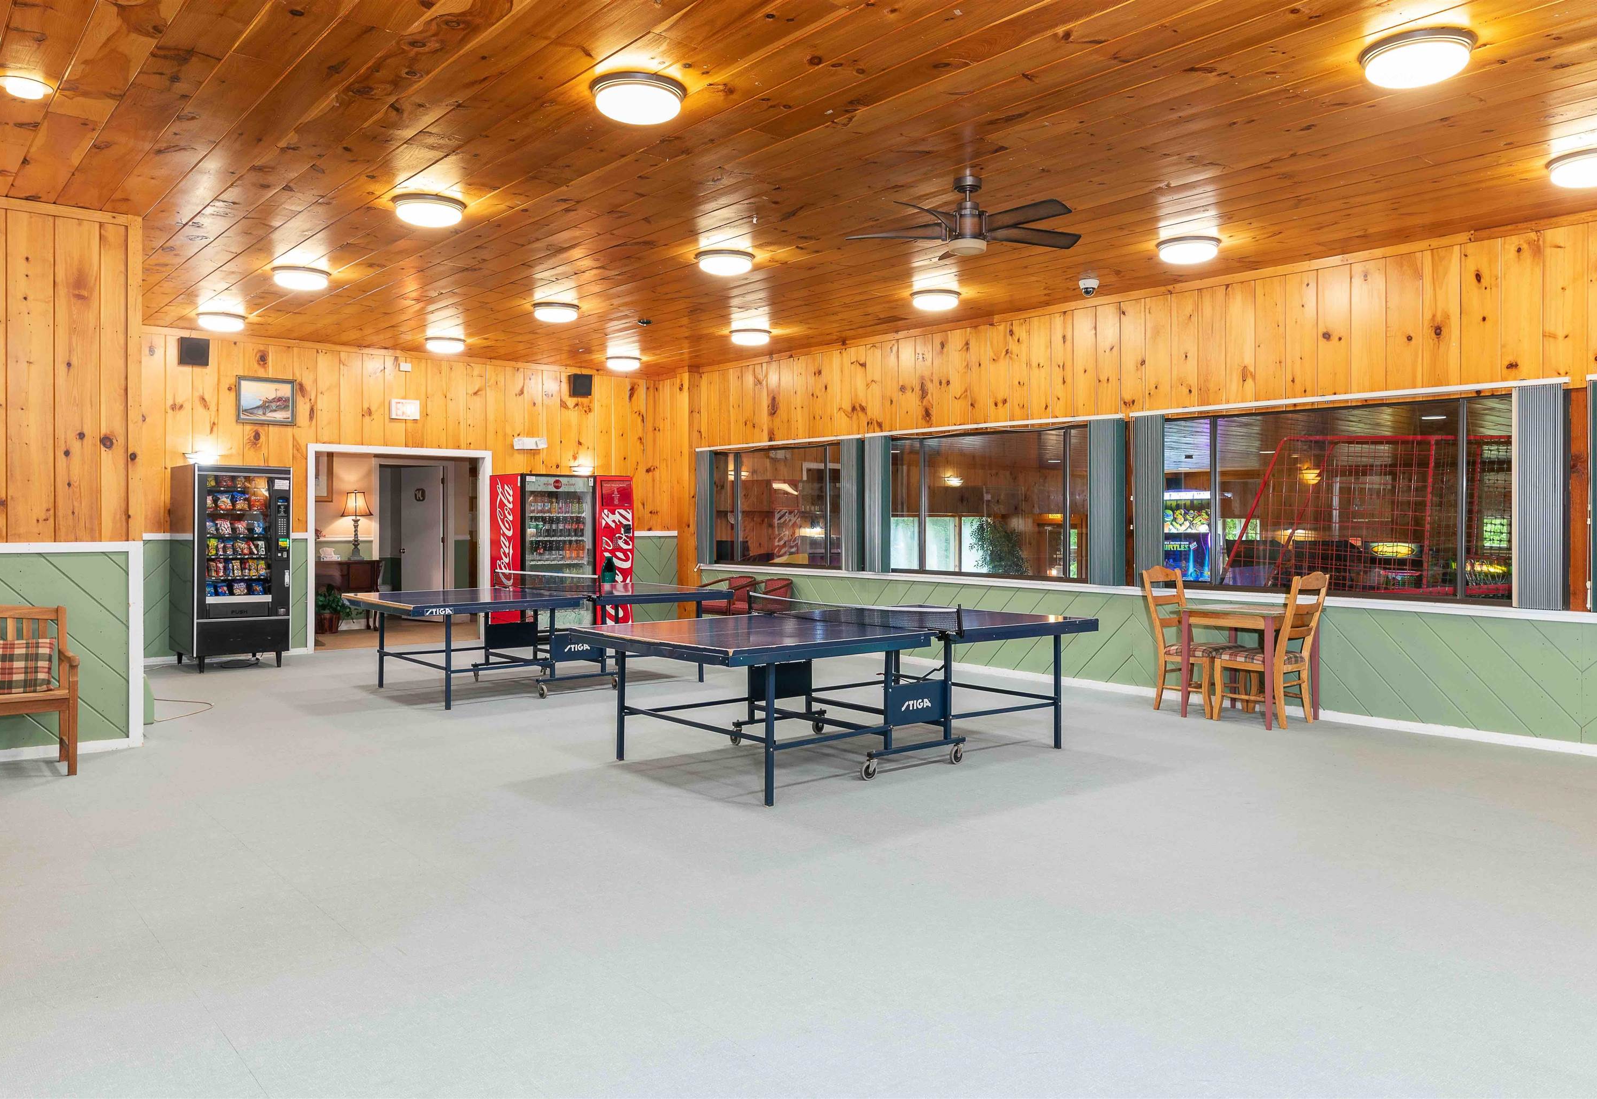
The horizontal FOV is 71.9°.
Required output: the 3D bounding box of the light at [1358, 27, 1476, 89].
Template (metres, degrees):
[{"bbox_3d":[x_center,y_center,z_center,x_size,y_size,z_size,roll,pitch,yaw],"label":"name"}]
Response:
[{"bbox_3d":[2.342,-1.848,4.173,0.400,0.094,0.400,-1,2,-41],"label":"light"}]

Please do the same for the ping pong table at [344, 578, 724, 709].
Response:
[{"bbox_3d":[-2.089,0.679,9.051,2.740,0.880,1.680,-1,2,-40],"label":"ping pong table"}]

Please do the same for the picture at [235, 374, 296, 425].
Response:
[{"bbox_3d":[-5.223,-1.460,10.825,0.537,0.456,0.030,-1,2,-41],"label":"picture"}]

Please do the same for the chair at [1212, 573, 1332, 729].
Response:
[{"bbox_3d":[3.200,0.662,7.450,0.480,1.020,0.580,-1,2,-40],"label":"chair"}]

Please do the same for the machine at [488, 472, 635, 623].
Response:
[{"bbox_3d":[-2.640,0.108,12.373,1.360,1.835,0.820,-1,2,-41],"label":"machine"}]

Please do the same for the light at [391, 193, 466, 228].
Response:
[{"bbox_3d":[-2.103,-1.927,6.288,0.400,0.090,0.400,0,1,0],"label":"light"}]

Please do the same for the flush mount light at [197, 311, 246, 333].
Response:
[{"bbox_3d":[-5.094,-2.010,9.730,0.400,0.094,0.400,-1,2,-41],"label":"flush mount light"}]

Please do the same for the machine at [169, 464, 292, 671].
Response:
[{"bbox_3d":[-5.255,0.161,10.235,0.810,1.840,0.930,-1,2,-40],"label":"machine"}]

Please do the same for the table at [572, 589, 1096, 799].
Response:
[{"bbox_3d":[0.274,0.748,6.396,2.740,0.880,1.680,-1,2,-39],"label":"table"}]

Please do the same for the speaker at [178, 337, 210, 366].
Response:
[{"bbox_3d":[-5.710,-1.860,10.411,0.250,0.250,0.130,-1,2,-40],"label":"speaker"}]

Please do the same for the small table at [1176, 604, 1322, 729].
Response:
[{"bbox_3d":[3.091,0.788,7.561,0.730,0.757,0.780,-1,2,-41],"label":"small table"}]

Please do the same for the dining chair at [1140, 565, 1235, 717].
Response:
[{"bbox_3d":[2.841,0.642,7.902,0.470,1.030,0.590,-1,2,-41],"label":"dining chair"}]

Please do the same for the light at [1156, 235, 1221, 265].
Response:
[{"bbox_3d":[2.522,-1.932,7.114,0.400,0.090,0.400,0,1,0],"label":"light"}]

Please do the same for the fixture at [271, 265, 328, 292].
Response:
[{"bbox_3d":[-3.595,-1.961,7.976,0.400,0.094,0.400,-1,2,-41],"label":"fixture"}]

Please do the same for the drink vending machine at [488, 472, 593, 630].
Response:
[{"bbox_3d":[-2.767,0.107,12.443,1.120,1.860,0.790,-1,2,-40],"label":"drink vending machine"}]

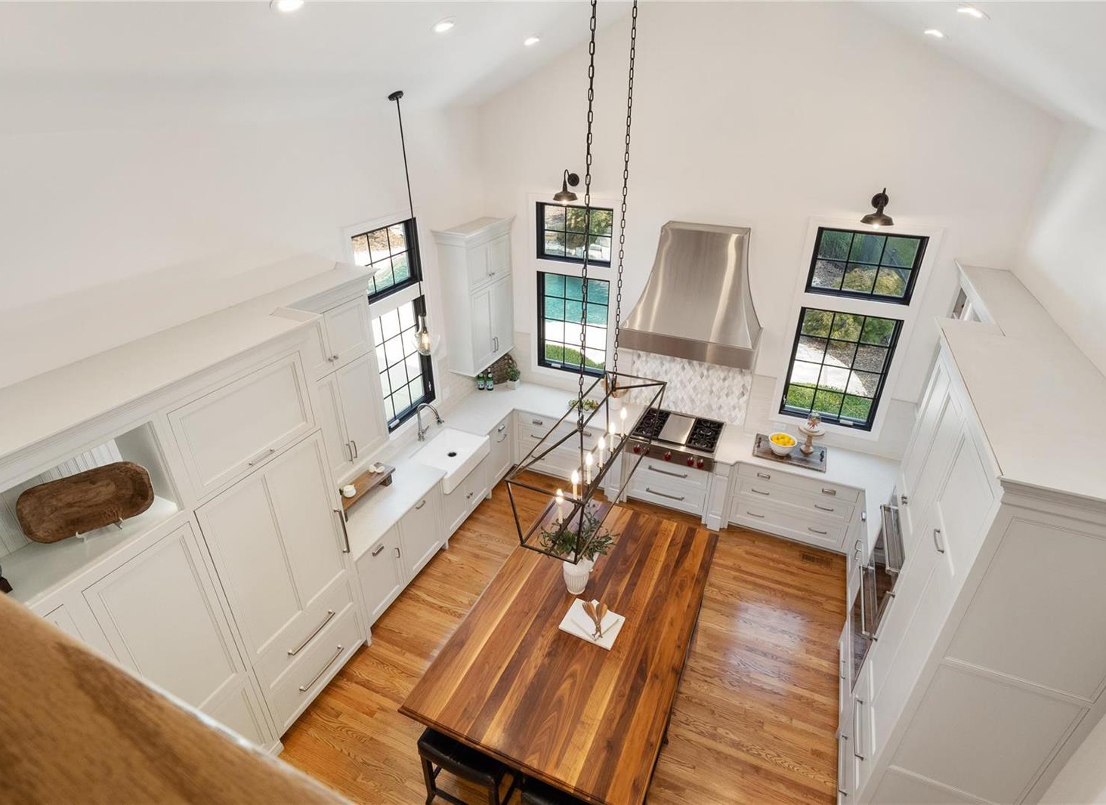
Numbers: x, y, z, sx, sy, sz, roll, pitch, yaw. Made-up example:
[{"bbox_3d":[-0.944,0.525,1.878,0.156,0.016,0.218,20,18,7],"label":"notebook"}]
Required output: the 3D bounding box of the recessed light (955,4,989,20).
[{"bbox_3d":[2.185,-2.038,2.785,0.180,0.040,0.180,34,36,6],"label":"recessed light"}]

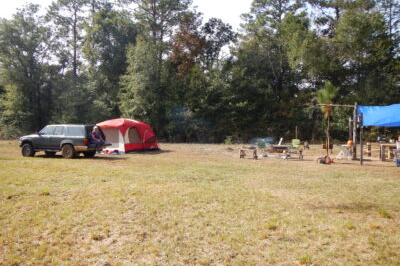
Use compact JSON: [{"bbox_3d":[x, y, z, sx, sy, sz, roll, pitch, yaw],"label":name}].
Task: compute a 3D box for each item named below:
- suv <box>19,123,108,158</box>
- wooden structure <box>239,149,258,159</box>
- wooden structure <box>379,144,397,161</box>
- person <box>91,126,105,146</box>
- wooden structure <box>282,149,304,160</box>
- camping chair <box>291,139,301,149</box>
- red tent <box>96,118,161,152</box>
[{"bbox_3d":[-7.050,0.410,16.962,4.700,1.700,1.740,0,1,18],"label":"suv"},{"bbox_3d":[2.423,1.047,16.124,0.840,0.460,0.330,0,1,-6],"label":"wooden structure"},{"bbox_3d":[8.808,0.912,15.121,0.720,0.770,0.620,0,1,23],"label":"wooden structure"},{"bbox_3d":[-4.980,0.247,15.858,0.620,1.150,0.520,1,1,34],"label":"person"},{"bbox_3d":[4.490,1.067,15.625,0.900,0.440,0.340,0,1,3],"label":"wooden structure"},{"bbox_3d":[6.691,0.773,22.520,0.600,0.750,0.600,0,1,20],"label":"camping chair"},{"bbox_3d":[-4.967,0.108,22.036,2.800,2.100,3.300,1,1,30],"label":"red tent"}]

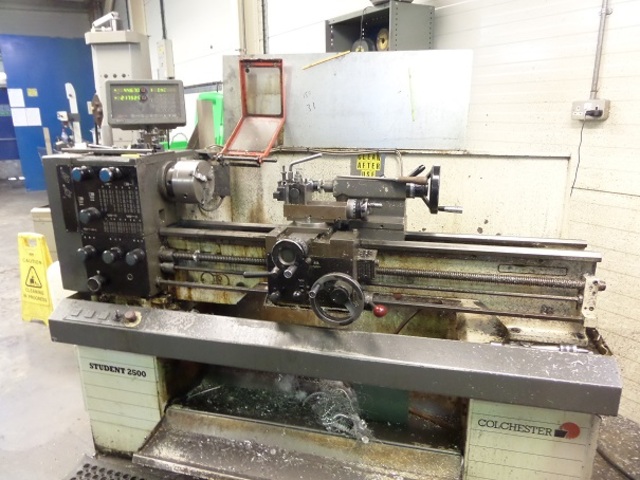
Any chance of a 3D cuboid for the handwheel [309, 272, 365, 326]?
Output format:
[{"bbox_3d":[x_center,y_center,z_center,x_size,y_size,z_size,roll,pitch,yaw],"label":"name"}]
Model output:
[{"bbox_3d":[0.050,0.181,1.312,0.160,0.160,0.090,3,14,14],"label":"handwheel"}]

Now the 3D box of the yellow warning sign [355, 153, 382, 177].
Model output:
[{"bbox_3d":[0.197,-0.301,1.786,0.098,0.106,0.006,3,14,14],"label":"yellow warning sign"}]

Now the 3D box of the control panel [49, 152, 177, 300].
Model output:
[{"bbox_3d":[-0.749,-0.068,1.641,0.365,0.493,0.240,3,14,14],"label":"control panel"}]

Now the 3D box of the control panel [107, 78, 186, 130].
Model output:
[{"bbox_3d":[-0.637,-0.502,1.660,0.280,0.165,0.065,-1,9,-2],"label":"control panel"}]

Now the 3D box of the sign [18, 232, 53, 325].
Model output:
[{"bbox_3d":[-1.960,0.256,3.112,0.235,0.620,0.210,4,15,16],"label":"sign"}]

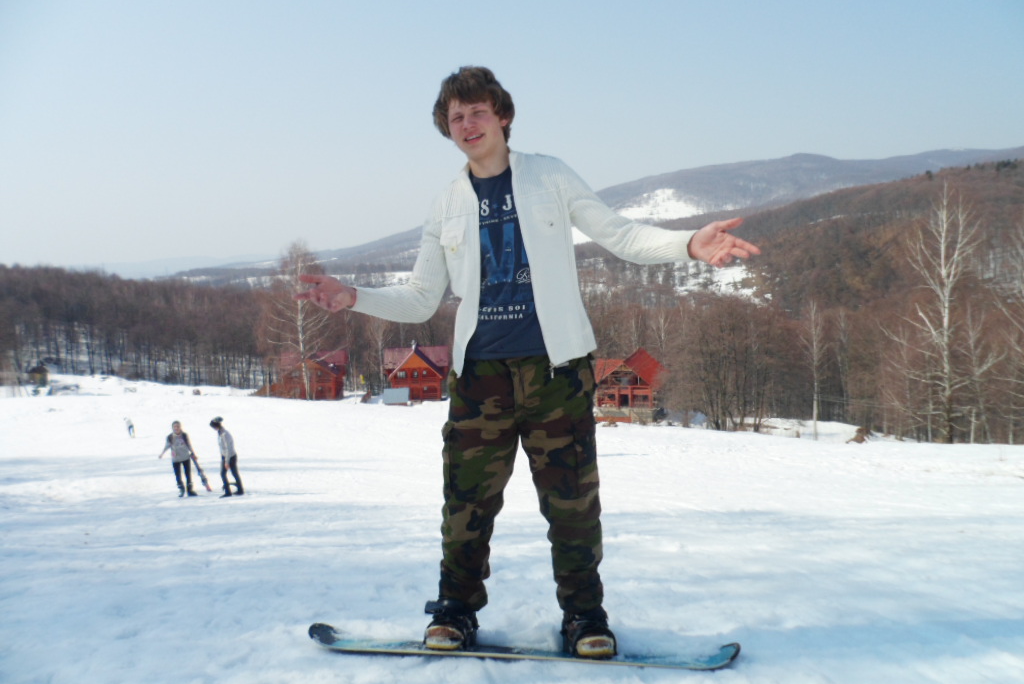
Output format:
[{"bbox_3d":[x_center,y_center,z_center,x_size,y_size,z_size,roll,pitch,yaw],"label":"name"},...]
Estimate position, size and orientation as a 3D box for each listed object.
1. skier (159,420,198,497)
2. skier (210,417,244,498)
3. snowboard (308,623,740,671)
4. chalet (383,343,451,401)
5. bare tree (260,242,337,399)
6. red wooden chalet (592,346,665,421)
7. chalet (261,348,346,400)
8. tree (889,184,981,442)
[{"bbox_3d":[-7.285,2.545,16.800,0.850,1.640,0.450,-3,5,-19],"label":"skier"},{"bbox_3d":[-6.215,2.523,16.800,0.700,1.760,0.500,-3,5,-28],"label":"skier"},{"bbox_3d":[0.035,1.014,2.570,1.430,0.080,0.260,1,-9,5],"label":"snowboard"},{"bbox_3d":[-13.659,4.362,110.000,8.800,8.100,8.600,-1,4,3],"label":"chalet"},{"bbox_3d":[-28.037,-2.823,101.000,9.500,20.300,9.500,-1,4,0],"label":"bare tree"},{"bbox_3d":[15.562,5.581,101.000,8.300,9.300,10.000,1,5,21],"label":"red wooden chalet"},{"bbox_3d":[-31.566,5.020,117.000,9.900,7.800,8.800,-1,4,0],"label":"chalet"},{"bbox_3d":[27.500,-1.853,50.000,5.800,16.900,5.800,-1,4,0],"label":"tree"}]

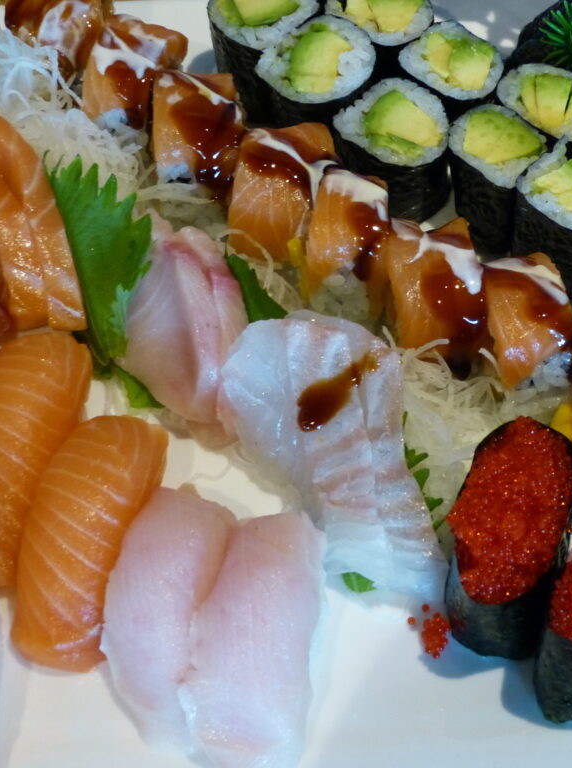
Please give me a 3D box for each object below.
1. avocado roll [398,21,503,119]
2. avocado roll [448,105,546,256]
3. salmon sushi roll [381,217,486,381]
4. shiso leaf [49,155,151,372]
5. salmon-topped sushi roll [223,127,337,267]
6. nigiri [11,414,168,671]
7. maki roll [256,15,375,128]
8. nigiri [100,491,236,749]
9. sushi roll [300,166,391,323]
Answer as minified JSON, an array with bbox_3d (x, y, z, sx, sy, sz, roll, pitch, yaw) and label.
[{"bbox_3d":[0.046,-0.083,0.588,0.029,0.024,0.030,0,51,0],"label":"avocado roll"},{"bbox_3d":[0.057,-0.054,0.553,0.025,0.026,0.029,0,54,0],"label":"avocado roll"},{"bbox_3d":[0.038,-0.022,0.534,0.024,0.030,0.029,15,52,11],"label":"salmon sushi roll"},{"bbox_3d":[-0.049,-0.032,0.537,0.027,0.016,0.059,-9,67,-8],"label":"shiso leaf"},{"bbox_3d":[-0.001,-0.049,0.556,0.024,0.030,0.030,16,53,12],"label":"salmon-topped sushi roll"},{"bbox_3d":[-0.046,0.035,0.490,0.027,0.026,0.064,11,52,8],"label":"nigiri"},{"bbox_3d":[0.008,-0.084,0.575,0.032,0.025,0.032,0,54,0],"label":"maki roll"},{"bbox_3d":[-0.027,0.054,0.473,0.029,0.029,0.066,3,54,2],"label":"nigiri"},{"bbox_3d":[0.016,-0.035,0.545,0.022,0.030,0.030,17,53,13],"label":"sushi roll"}]

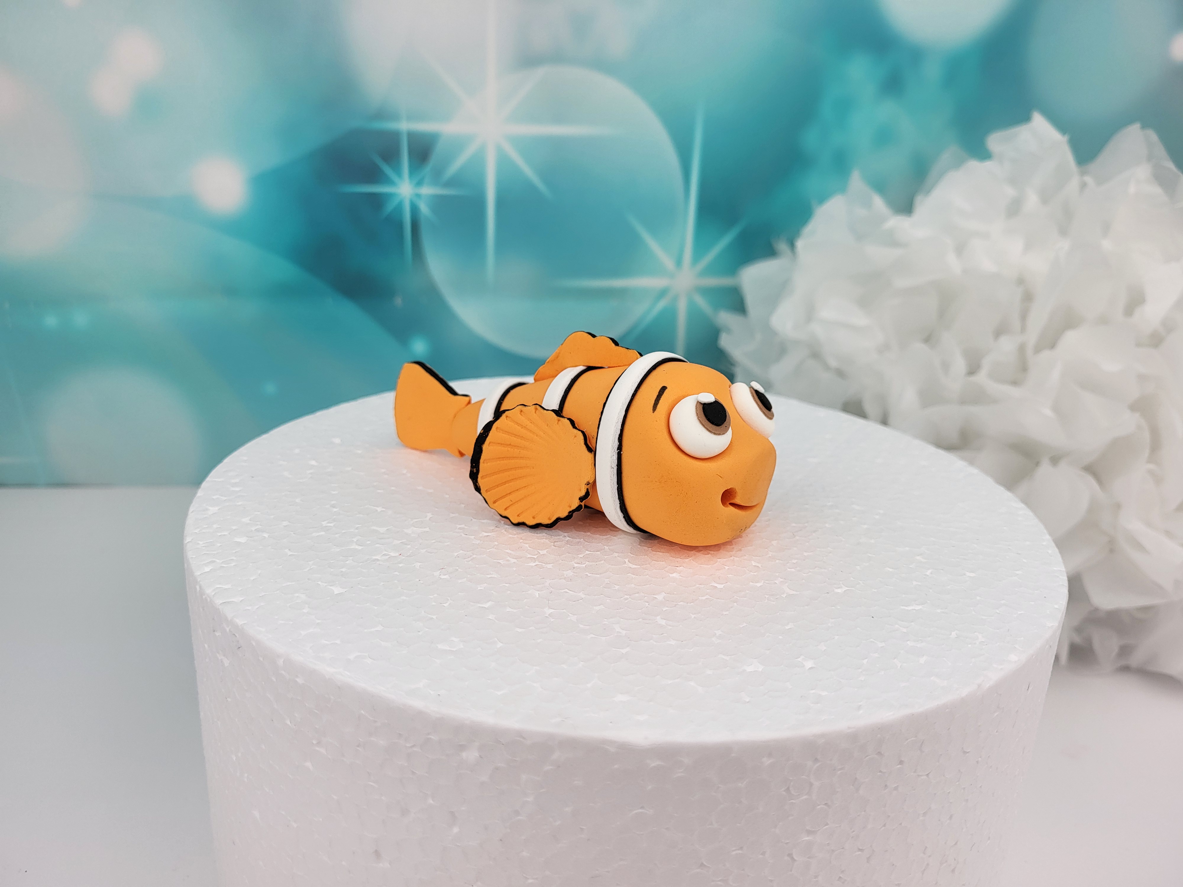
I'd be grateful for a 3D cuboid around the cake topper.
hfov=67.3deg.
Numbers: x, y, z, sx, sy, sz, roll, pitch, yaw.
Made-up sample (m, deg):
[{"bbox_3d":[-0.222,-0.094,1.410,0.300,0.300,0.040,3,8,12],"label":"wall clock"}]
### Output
[{"bbox_3d":[-0.004,-0.007,0.200,0.103,0.041,0.051,17,24,35],"label":"cake topper"}]

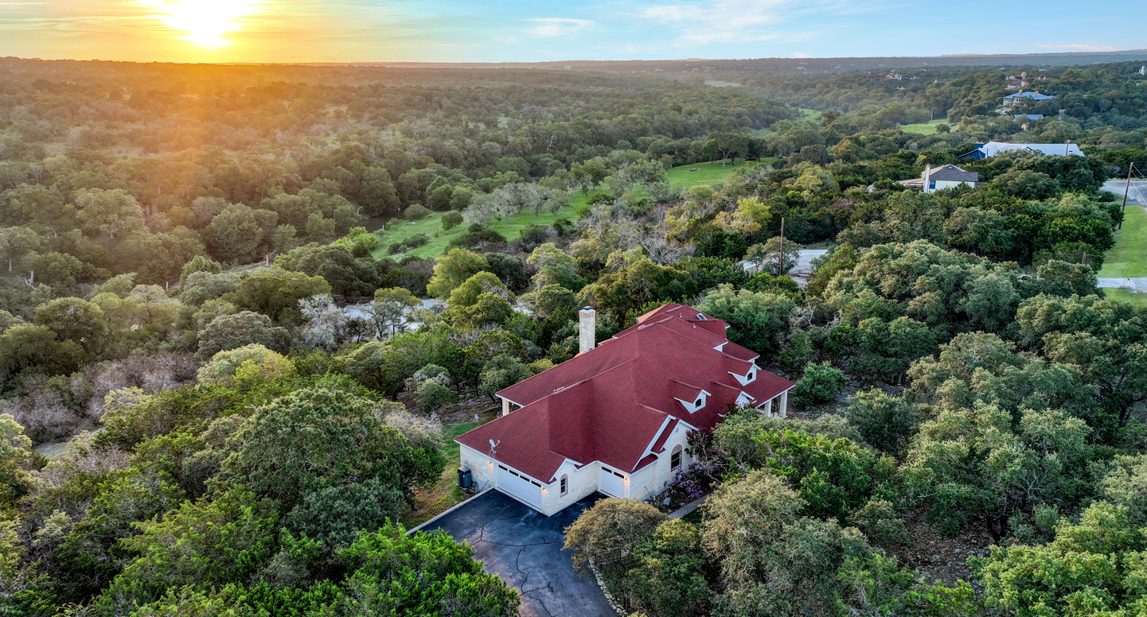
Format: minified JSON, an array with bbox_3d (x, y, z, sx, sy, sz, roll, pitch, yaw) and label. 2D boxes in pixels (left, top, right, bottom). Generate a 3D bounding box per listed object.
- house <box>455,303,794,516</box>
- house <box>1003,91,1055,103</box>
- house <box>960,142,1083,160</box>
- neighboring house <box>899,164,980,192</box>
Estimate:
[{"bbox_3d":[6.430,5.450,78.240,24.270,9.600,41.430,16,23,41],"label":"house"},{"bbox_3d":[311.750,-143.920,545.000,32.000,9.000,19.000,8,19,24],"label":"house"},{"bbox_3d":[140.470,-48.870,250.000,36.500,7.000,14.000,1,17,2],"label":"house"},{"bbox_3d":[87.480,-31.280,190.000,15.000,6.700,13.000,4,18,12],"label":"neighboring house"}]

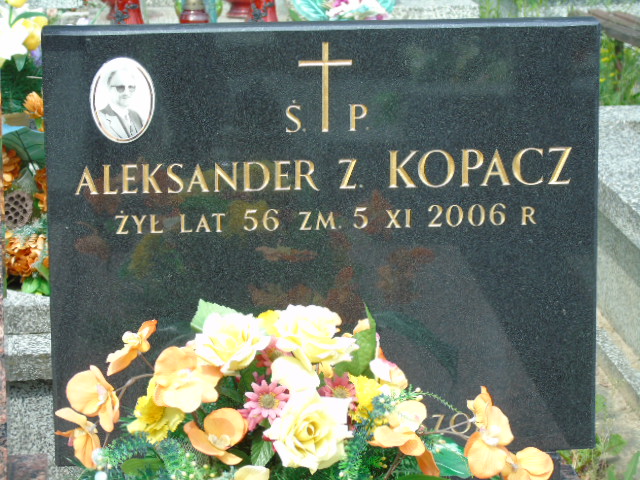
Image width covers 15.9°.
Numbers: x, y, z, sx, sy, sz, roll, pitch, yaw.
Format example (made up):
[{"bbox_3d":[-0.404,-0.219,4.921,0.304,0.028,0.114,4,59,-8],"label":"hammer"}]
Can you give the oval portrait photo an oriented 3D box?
[{"bbox_3d":[-0.275,-0.195,3.190,0.090,0.120,0.010,-1,10,-4],"label":"oval portrait photo"}]

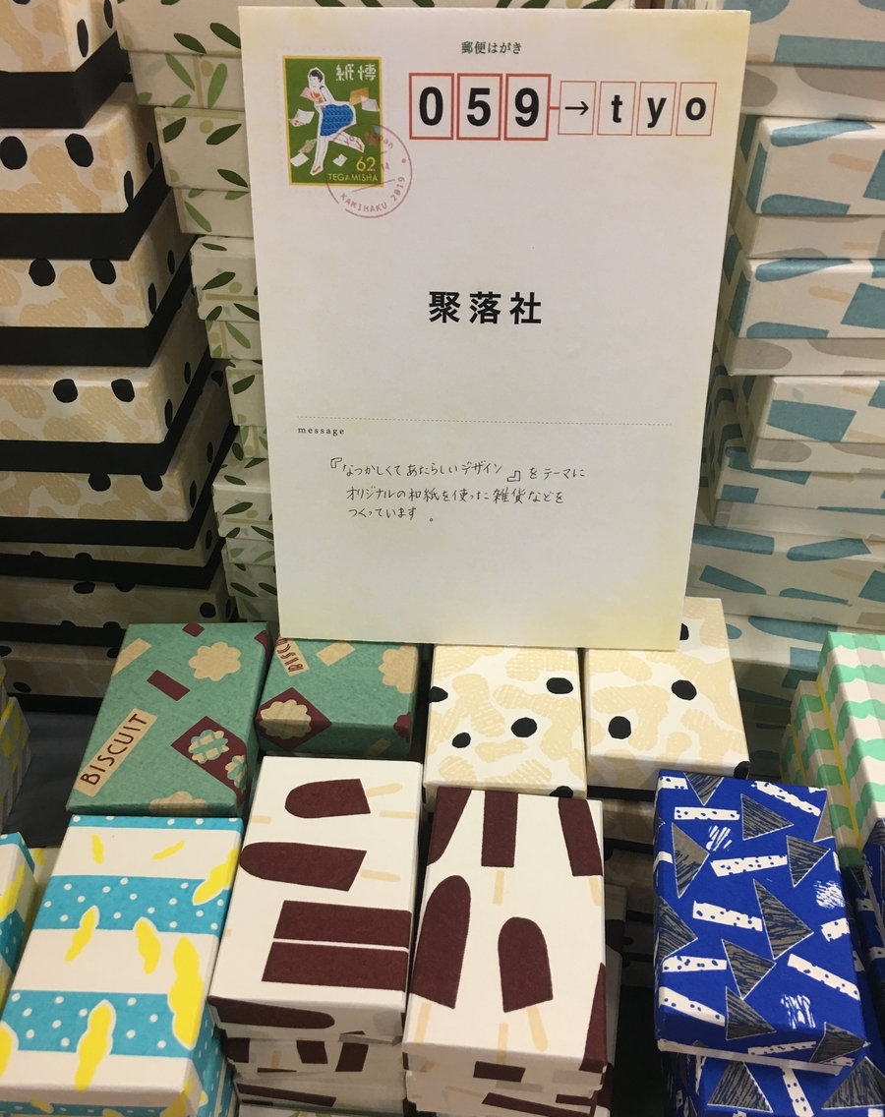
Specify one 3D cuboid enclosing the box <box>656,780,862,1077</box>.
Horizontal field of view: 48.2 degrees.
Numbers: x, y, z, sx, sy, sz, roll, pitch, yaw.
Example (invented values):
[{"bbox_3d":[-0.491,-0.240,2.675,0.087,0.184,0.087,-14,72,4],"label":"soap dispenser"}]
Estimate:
[{"bbox_3d":[0.117,0.135,0.381,0.067,0.029,0.101,5,43,7],"label":"box"}]

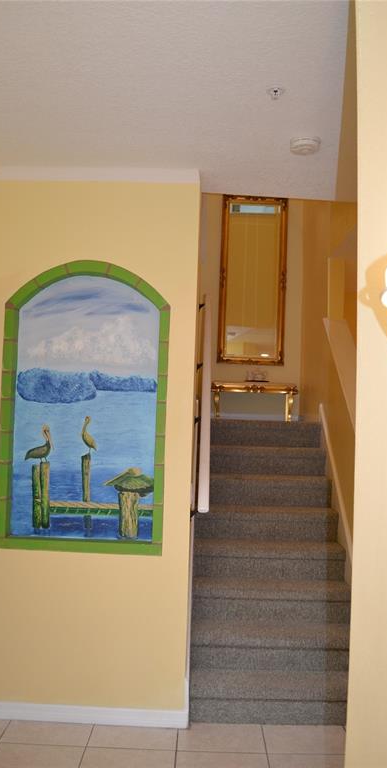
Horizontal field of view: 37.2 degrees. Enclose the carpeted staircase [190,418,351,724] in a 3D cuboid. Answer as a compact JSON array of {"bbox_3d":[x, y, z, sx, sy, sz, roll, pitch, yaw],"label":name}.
[{"bbox_3d":[0.484,1.039,3.768,0.950,1.526,1.650,2,-3,1],"label":"carpeted staircase"}]

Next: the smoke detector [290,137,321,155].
[{"bbox_3d":[0.524,-1.111,2.687,0.140,0.045,0.140,2,-3,1],"label":"smoke detector"}]

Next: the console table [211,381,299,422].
[{"bbox_3d":[0.541,0.167,5.262,0.770,0.350,0.330,2,-3,1],"label":"console table"}]

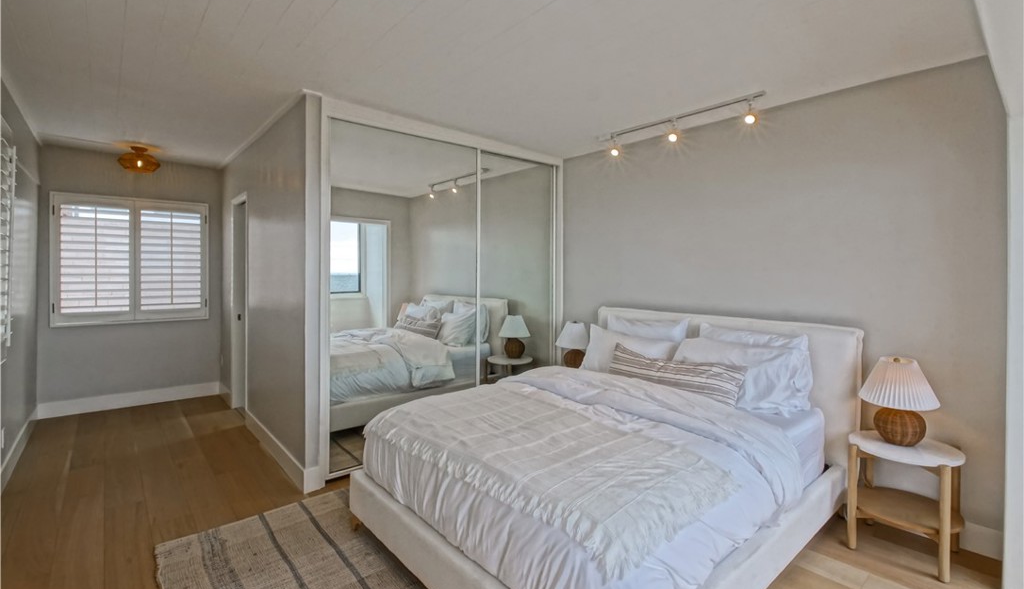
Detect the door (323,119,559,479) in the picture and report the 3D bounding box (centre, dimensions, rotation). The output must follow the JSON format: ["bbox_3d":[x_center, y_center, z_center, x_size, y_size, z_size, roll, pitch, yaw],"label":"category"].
[{"bbox_3d":[-0.366,-0.011,3.376,2.120,2.270,0.070,-1,2,-41],"label":"door"}]

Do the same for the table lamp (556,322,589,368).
[{"bbox_3d":[0.516,0.434,3.521,0.290,0.405,0.290,0,2,0],"label":"table lamp"}]

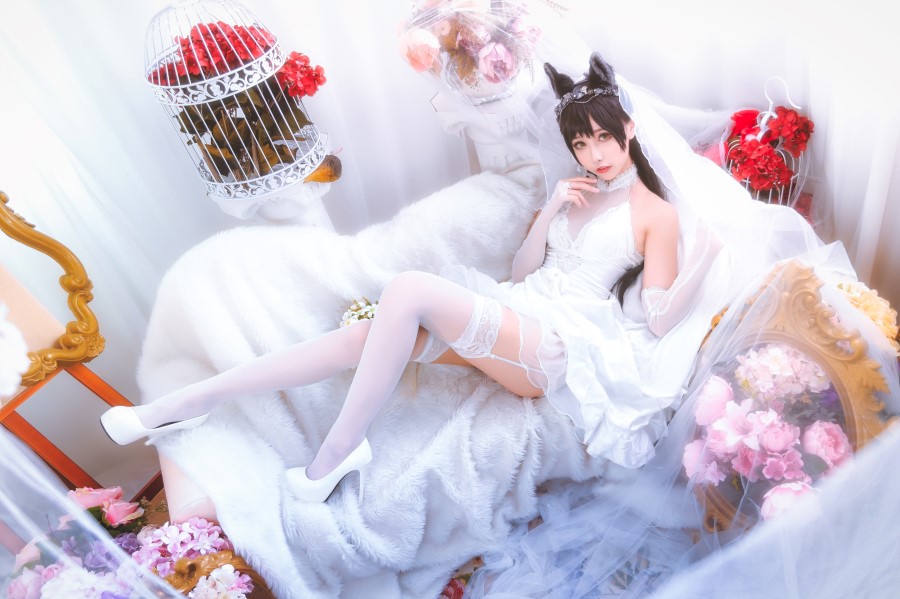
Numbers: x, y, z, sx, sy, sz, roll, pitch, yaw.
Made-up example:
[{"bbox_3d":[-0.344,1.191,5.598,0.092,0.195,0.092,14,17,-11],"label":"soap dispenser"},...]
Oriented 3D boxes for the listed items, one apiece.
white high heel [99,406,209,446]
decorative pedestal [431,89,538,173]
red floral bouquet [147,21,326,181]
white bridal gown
[{"bbox_3d":[-0.610,0.262,1.680,0.155,0.200,0.080,-30,72,21],"label":"white high heel"},{"bbox_3d":[0.195,-0.285,2.310,0.260,0.780,0.260,10,49,30],"label":"decorative pedestal"},{"bbox_3d":[-0.525,-0.520,1.965,0.390,0.360,0.320,-17,41,4],"label":"red floral bouquet"},{"bbox_3d":[0.280,0.030,1.670,0.560,0.550,0.420,8,40,12],"label":"white bridal gown"}]

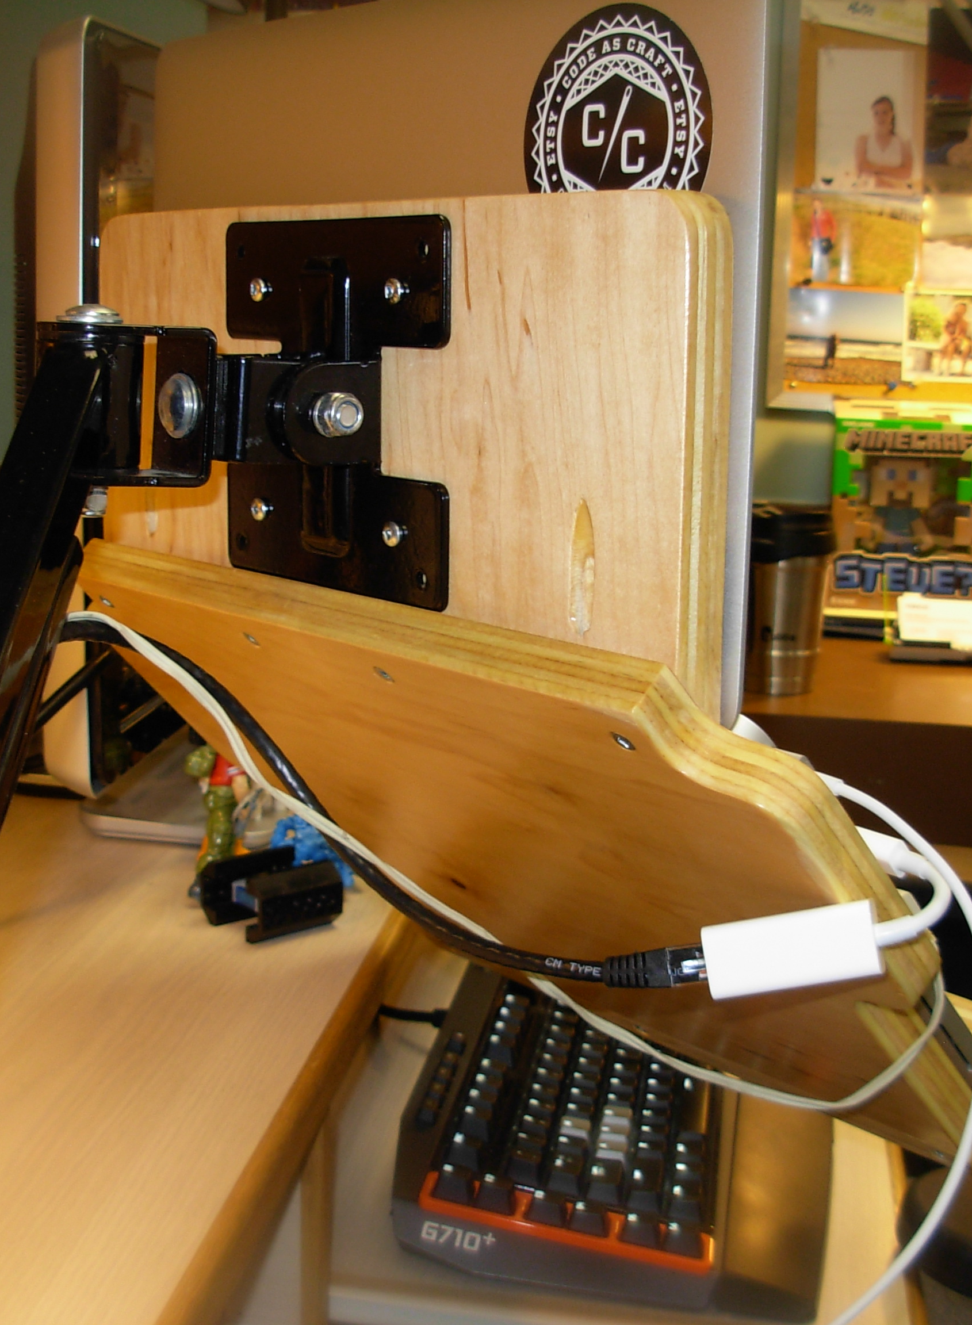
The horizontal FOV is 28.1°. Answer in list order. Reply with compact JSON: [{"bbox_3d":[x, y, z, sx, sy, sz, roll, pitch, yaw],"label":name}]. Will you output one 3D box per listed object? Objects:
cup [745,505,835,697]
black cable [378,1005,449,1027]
[{"bbox_3d":[0.271,-0.057,1.756,0.087,0.168,0.087,5,13,9],"label":"cup"},{"bbox_3d":[-0.041,0.198,1.078,0.044,0.012,0.011,5,13,8],"label":"black cable"}]

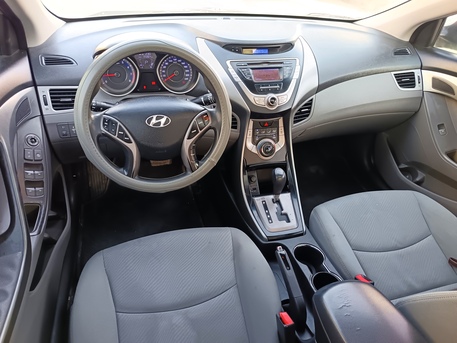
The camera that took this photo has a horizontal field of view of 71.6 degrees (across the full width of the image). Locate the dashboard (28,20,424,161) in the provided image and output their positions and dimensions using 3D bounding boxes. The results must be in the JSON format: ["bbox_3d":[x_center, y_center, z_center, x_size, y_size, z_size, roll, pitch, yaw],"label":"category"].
[{"bbox_3d":[0.051,-0.387,1.287,1.430,0.390,0.660,-6,32,-13],"label":"dashboard"}]

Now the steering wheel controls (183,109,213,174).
[{"bbox_3d":[-0.082,-0.077,0.844,0.080,0.155,0.035,-6,3,-13],"label":"steering wheel controls"}]

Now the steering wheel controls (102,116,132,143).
[{"bbox_3d":[-0.278,-0.106,0.792,0.070,0.075,0.025,-6,3,-13],"label":"steering wheel controls"}]

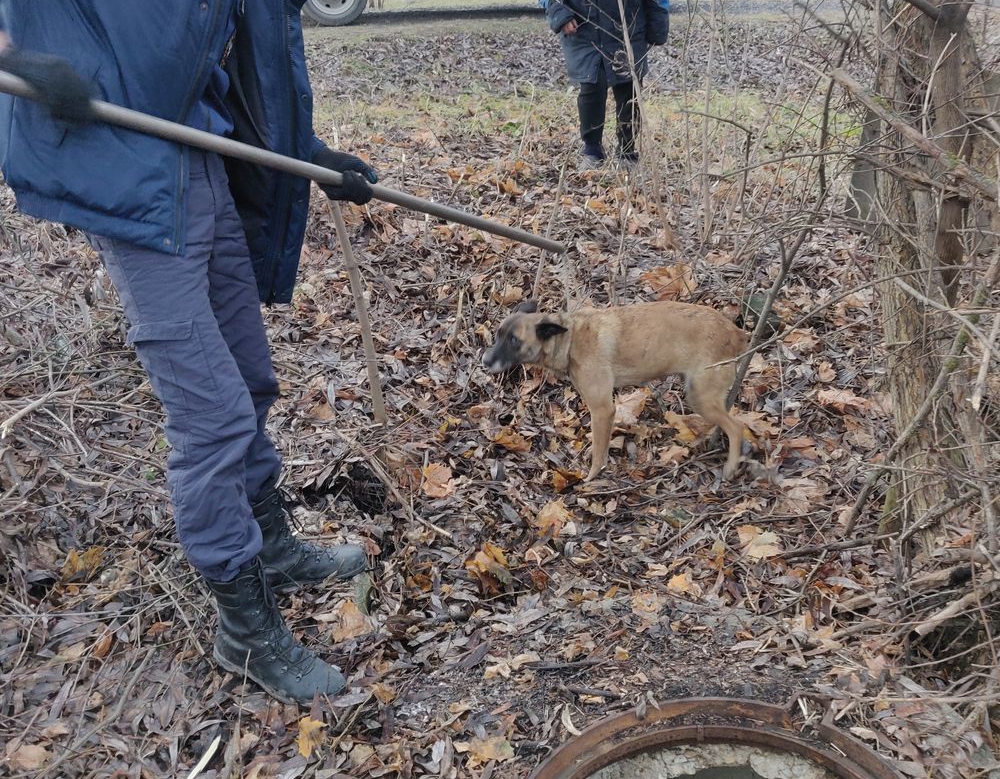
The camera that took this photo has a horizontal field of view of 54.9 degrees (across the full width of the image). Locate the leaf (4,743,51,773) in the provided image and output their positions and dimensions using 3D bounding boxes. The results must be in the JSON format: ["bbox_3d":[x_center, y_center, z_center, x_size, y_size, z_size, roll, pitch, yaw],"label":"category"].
[{"bbox_3d":[-0.852,0.664,1.737,0.082,0.018,0.055,-10,27,-20],"label":"leaf"}]

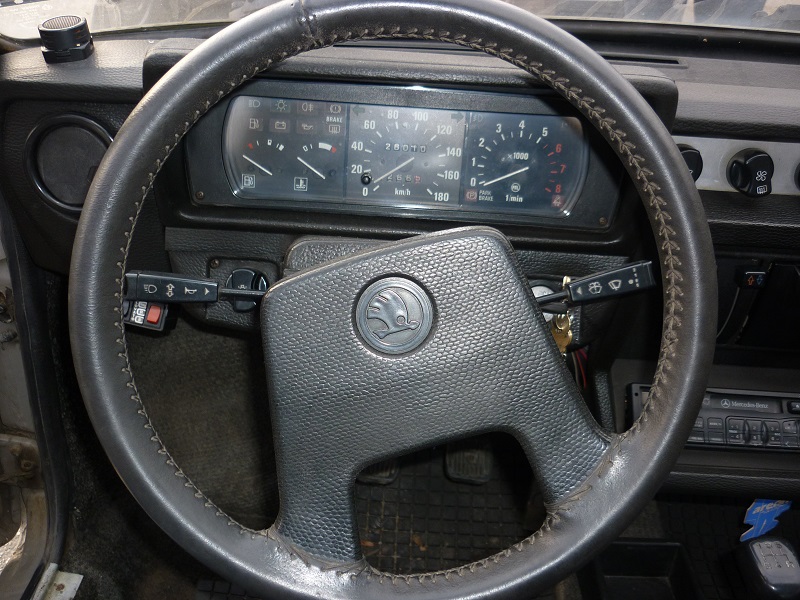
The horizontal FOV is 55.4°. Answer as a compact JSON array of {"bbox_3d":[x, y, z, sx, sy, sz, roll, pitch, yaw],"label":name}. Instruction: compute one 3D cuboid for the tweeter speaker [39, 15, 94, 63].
[{"bbox_3d":[-0.292,-0.228,0.670,0.044,0.034,0.044,3,35,2],"label":"tweeter speaker"}]

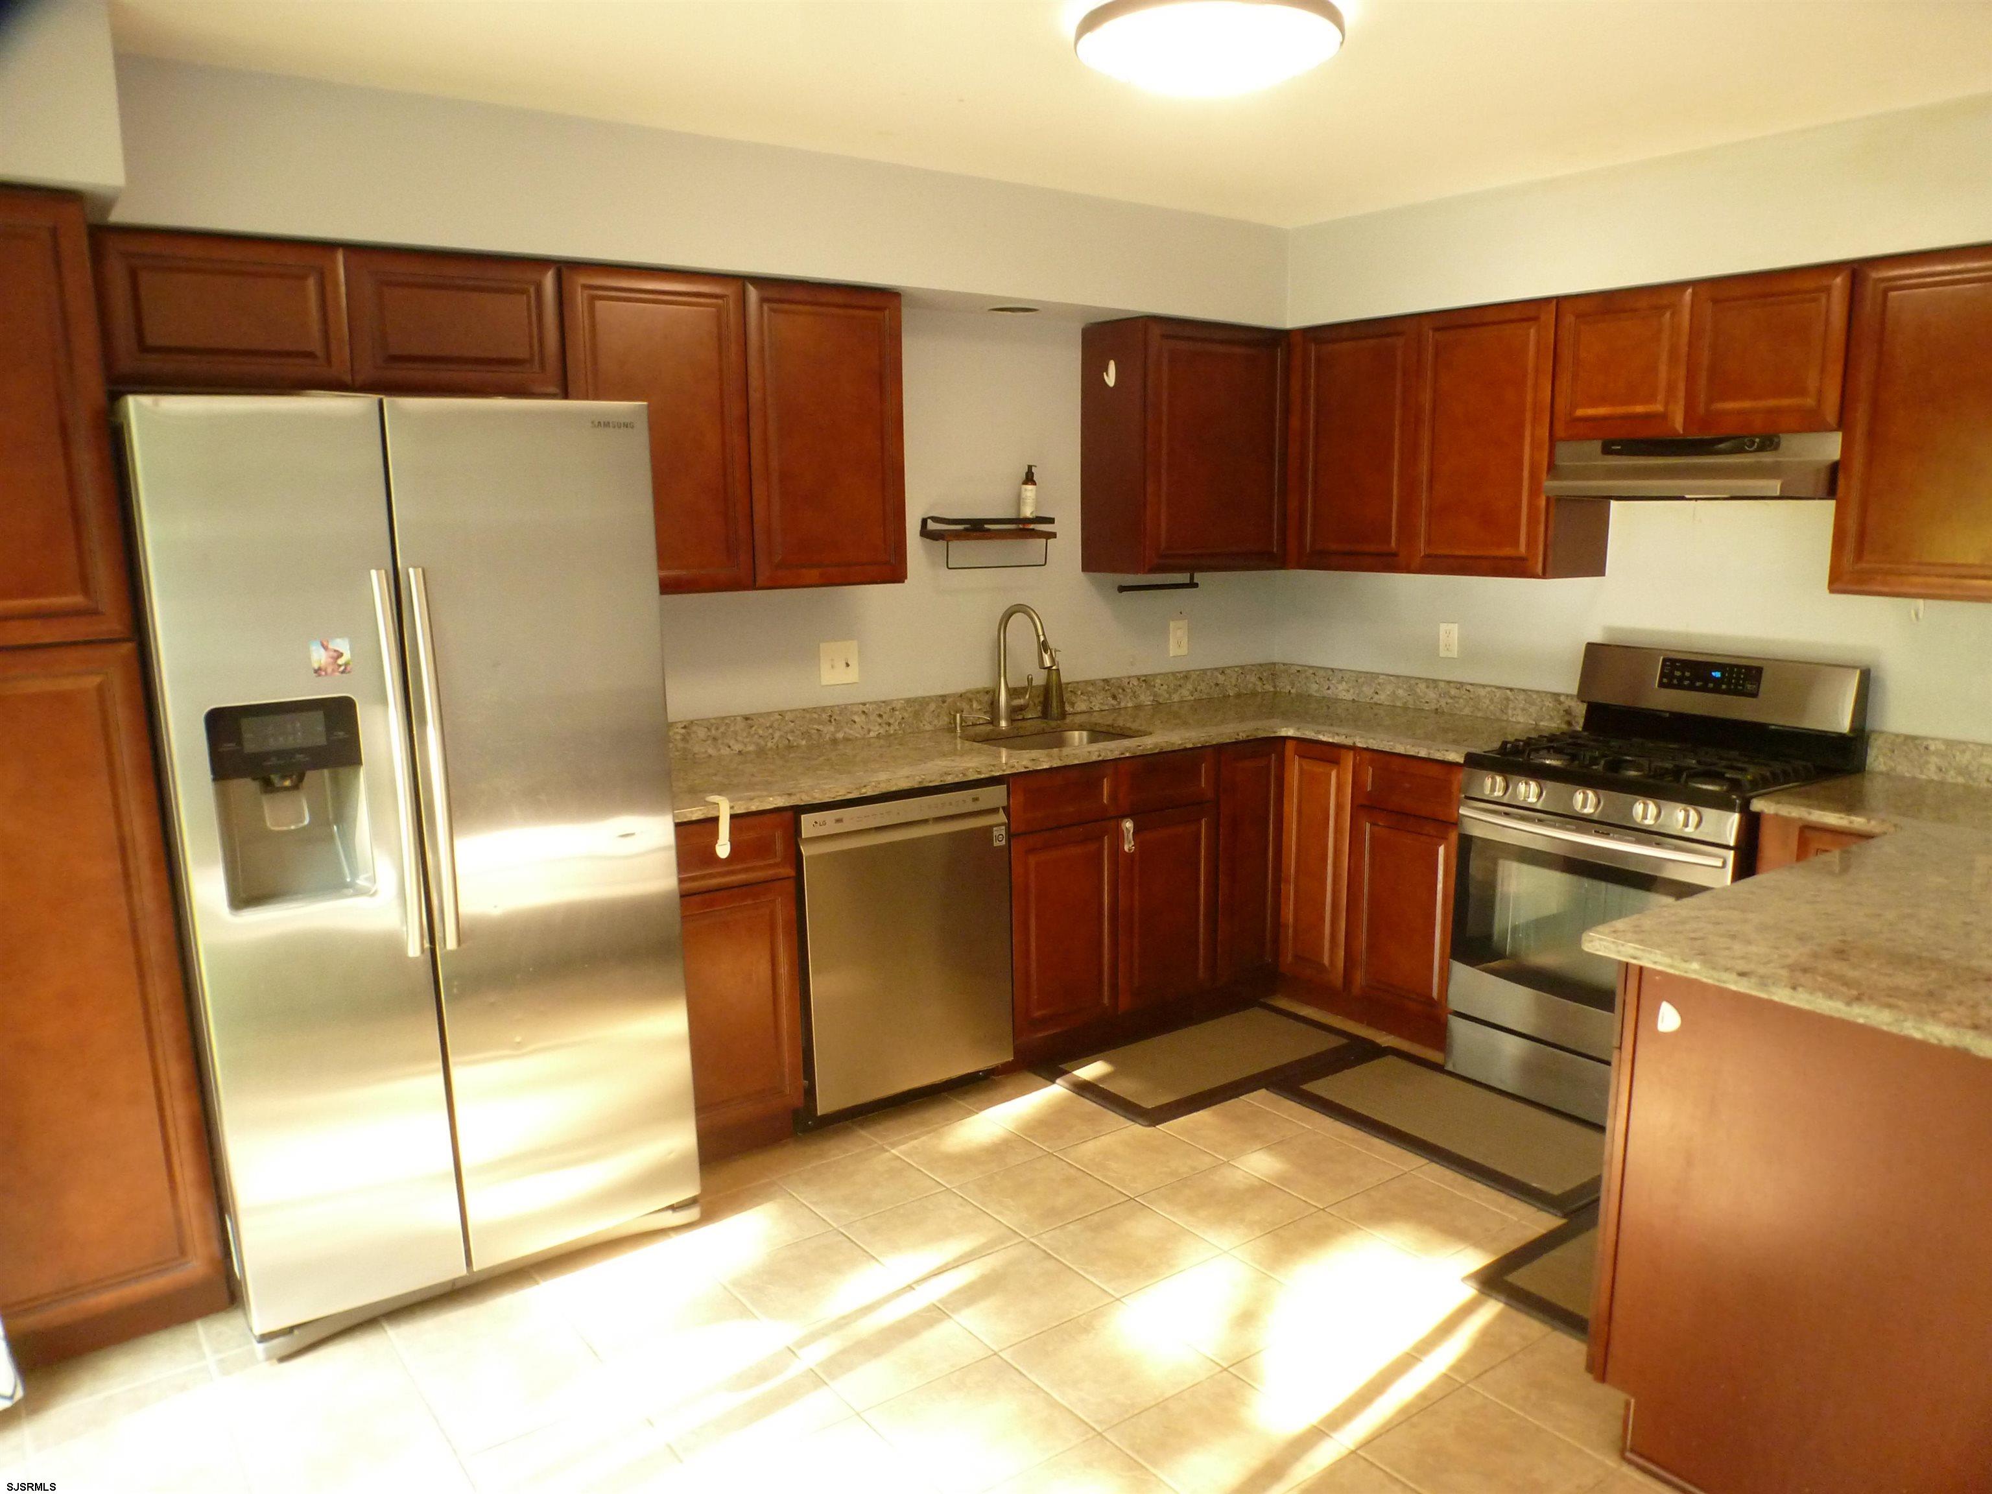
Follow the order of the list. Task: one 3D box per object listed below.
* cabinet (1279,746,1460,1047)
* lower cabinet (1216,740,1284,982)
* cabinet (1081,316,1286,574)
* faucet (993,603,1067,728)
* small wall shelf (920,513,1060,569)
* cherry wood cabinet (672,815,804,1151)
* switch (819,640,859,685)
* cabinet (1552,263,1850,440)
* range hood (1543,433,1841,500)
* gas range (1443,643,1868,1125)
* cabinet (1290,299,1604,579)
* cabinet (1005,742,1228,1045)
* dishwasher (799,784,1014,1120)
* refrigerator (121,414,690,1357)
[{"bbox_3d":[1.357,0.415,4.352,0.622,0.885,0.658,-7,12,-35],"label":"cabinet"},{"bbox_3d":[0.620,0.341,4.598,0.283,0.815,0.612,-7,12,-35],"label":"lower cabinet"},{"bbox_3d":[0.625,-0.967,4.513,0.625,0.764,0.318,-8,12,-34],"label":"cabinet"},{"bbox_3d":[0.116,-0.255,4.337,0.130,0.382,0.248,-7,12,-35],"label":"faucet"},{"bbox_3d":[-0.015,-0.635,4.286,0.430,0.160,0.128,-7,12,-35],"label":"small wall shelf"},{"bbox_3d":[-0.818,0.559,3.595,0.380,0.885,0.612,-7,12,-35],"label":"cherry wood cabinet"},{"bbox_3d":[-0.455,-0.245,4.057,0.119,0.118,0.014,-8,12,-34],"label":"switch"},{"bbox_3d":[1.889,-1.004,3.599,0.320,0.395,0.764,-7,12,-35],"label":"cabinet"},{"bbox_3d":[1.805,-0.718,3.539,0.450,0.150,0.745,-8,12,-34],"label":"range hood"},{"bbox_3d":[1.744,0.366,3.735,0.663,1.190,0.764,-7,12,-35],"label":"gas range"},{"bbox_3d":[1.363,-0.927,4.256,0.318,0.764,0.972,-8,12,-34],"label":"cabinet"},{"bbox_3d":[0.168,0.422,4.239,0.767,0.866,0.625,-8,12,-34],"label":"cabinet"},{"bbox_3d":[-0.385,0.500,3.836,0.605,0.845,0.620,-8,12,-34],"label":"dishwasher"},{"bbox_3d":[-1.260,0.194,3.033,0.905,1.790,0.780,-8,12,-34],"label":"refrigerator"}]

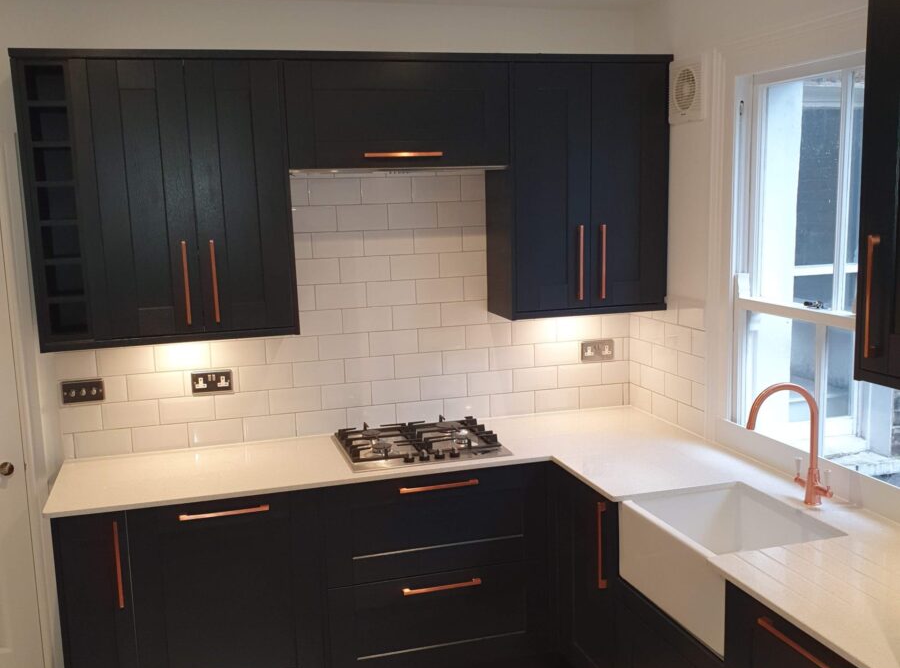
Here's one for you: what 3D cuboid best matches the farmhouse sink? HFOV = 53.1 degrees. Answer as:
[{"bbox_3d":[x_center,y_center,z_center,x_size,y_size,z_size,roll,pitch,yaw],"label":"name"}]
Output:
[{"bbox_3d":[0.823,0.655,2.588,0.450,0.228,0.572,-4,9,-17],"label":"farmhouse sink"}]

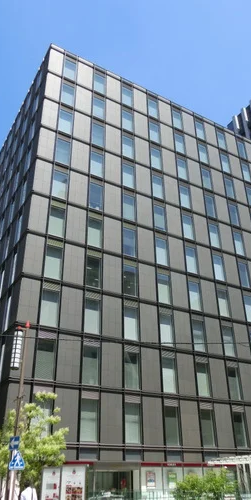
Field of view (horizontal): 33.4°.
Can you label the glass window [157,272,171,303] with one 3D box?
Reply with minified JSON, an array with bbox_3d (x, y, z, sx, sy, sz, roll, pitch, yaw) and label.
[{"bbox_3d":[3.546,3.577,38.093,1.280,2.860,0.150,15,-33,-26],"label":"glass window"}]

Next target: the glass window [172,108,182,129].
[{"bbox_3d":[6.450,-16.214,52.181,1.380,2.840,0.180,15,-33,-26],"label":"glass window"}]

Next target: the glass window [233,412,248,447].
[{"bbox_3d":[9.989,15.624,36.562,1.400,2.800,0.180,15,-33,-26],"label":"glass window"}]

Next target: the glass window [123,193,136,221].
[{"bbox_3d":[0.340,-4.196,41.306,1.380,2.840,0.180,15,-33,-26],"label":"glass window"}]

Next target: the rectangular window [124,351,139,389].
[{"bbox_3d":[0.505,9.447,33.193,1.370,2.850,0.150,15,-33,-26],"label":"rectangular window"}]

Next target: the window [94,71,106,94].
[{"bbox_3d":[-2.892,-18.444,46.687,1.370,2.850,0.150,15,-33,-26],"label":"window"}]

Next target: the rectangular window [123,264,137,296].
[{"bbox_3d":[0.427,2.723,37.455,1.380,2.800,0.180,15,-33,-26],"label":"rectangular window"}]

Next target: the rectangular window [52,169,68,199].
[{"bbox_3d":[-5.858,-5.791,37.537,1.370,2.850,0.150,15,-33,-26],"label":"rectangular window"}]

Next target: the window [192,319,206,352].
[{"bbox_3d":[6.659,7.839,38.379,1.320,2.900,0.150,15,-33,-26],"label":"window"}]

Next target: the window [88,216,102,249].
[{"bbox_3d":[-2.681,-1.585,37.398,1.300,2.850,0.150,15,-33,-26],"label":"window"}]

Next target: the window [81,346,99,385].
[{"bbox_3d":[-2.503,8.479,30.864,1.382,2.800,0.150,15,-33,-26],"label":"window"}]

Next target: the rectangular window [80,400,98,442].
[{"bbox_3d":[-2.465,11.764,29.015,1.382,2.800,0.150,15,-33,-26],"label":"rectangular window"}]

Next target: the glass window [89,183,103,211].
[{"bbox_3d":[-2.767,-5.011,39.257,1.300,2.850,0.150,15,-33,-26],"label":"glass window"}]

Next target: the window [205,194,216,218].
[{"bbox_3d":[9.663,-4.970,47.533,1.300,2.850,0.150,15,-33,-26],"label":"window"}]

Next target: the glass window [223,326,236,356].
[{"bbox_3d":[9.764,8.696,39.985,1.320,2.900,0.150,15,-33,-26],"label":"glass window"}]

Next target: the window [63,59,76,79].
[{"bbox_3d":[-5.909,-19.186,44.798,1.280,2.860,0.150,15,-33,-26],"label":"window"}]

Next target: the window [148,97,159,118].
[{"bbox_3d":[3.311,-16.651,49.489,1.280,2.860,0.150,15,-33,-26],"label":"window"}]

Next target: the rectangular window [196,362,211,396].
[{"bbox_3d":[6.782,11.223,36.554,1.300,2.850,0.150,15,-33,-26],"label":"rectangular window"}]

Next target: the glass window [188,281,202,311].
[{"bbox_3d":[6.715,4.366,40.344,1.300,2.850,0.150,15,-33,-26],"label":"glass window"}]

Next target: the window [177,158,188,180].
[{"bbox_3d":[6.455,-9.094,47.814,1.320,2.900,0.150,15,-33,-26],"label":"window"}]

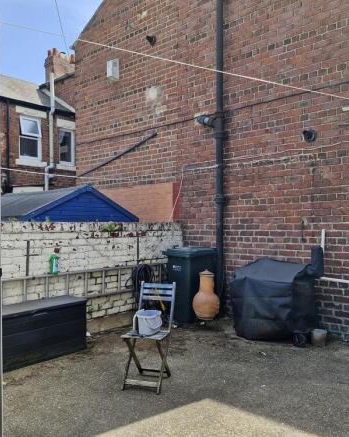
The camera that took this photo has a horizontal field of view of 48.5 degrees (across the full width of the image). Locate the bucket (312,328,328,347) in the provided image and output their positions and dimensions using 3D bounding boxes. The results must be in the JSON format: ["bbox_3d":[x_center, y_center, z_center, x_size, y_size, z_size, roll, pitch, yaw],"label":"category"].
[{"bbox_3d":[1.762,1.446,4.707,0.175,0.175,0.175,-1,-2,35],"label":"bucket"}]

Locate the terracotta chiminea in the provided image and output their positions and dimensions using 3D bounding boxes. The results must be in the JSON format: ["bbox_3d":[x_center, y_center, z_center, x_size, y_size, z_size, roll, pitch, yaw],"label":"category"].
[{"bbox_3d":[0.448,1.168,5.603,0.390,0.750,0.390,0,-1,5],"label":"terracotta chiminea"}]

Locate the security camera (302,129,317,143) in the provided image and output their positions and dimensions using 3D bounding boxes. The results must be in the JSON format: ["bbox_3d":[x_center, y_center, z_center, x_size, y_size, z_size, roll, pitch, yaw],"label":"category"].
[{"bbox_3d":[1.756,-1.077,5.038,0.140,0.140,0.130,-1,-2,35],"label":"security camera"}]

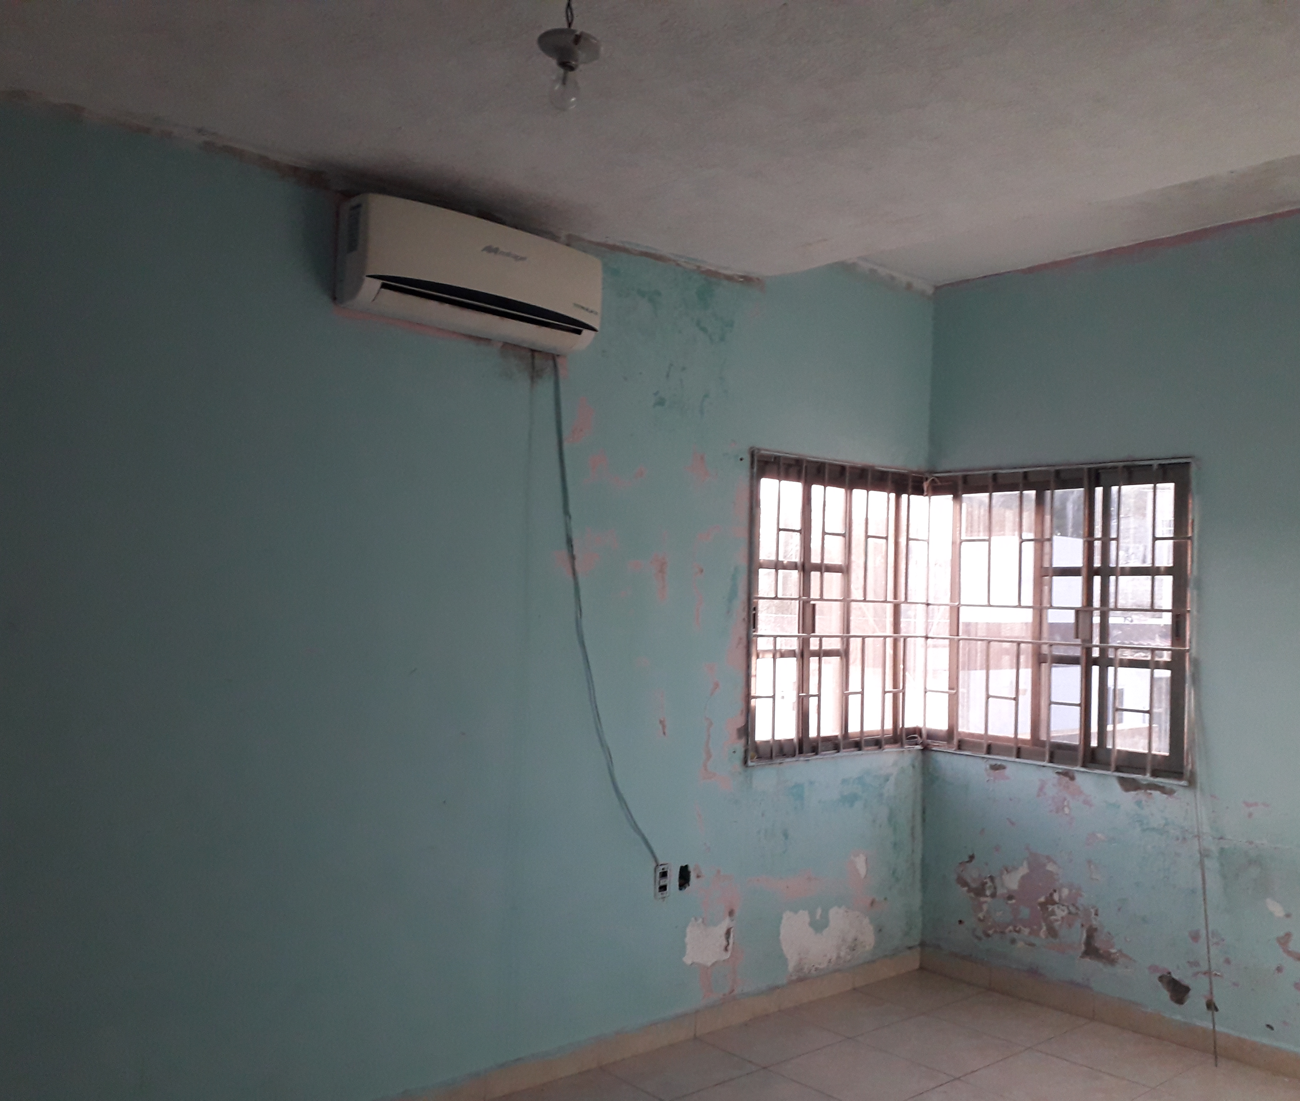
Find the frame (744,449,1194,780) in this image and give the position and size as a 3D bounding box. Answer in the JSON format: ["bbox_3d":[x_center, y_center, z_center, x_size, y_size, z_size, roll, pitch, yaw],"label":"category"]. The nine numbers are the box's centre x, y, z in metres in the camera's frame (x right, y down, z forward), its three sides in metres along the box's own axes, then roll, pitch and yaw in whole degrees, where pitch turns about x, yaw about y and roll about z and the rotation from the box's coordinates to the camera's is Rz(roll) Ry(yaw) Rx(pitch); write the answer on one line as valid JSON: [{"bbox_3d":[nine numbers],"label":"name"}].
[{"bbox_3d":[1.127,0.223,4.096,1.126,1.149,1.154,4,-4,-41],"label":"frame"}]

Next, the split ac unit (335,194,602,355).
[{"bbox_3d":[-0.491,-0.771,3.269,0.767,0.290,0.200,4,-4,-41],"label":"split ac unit"}]

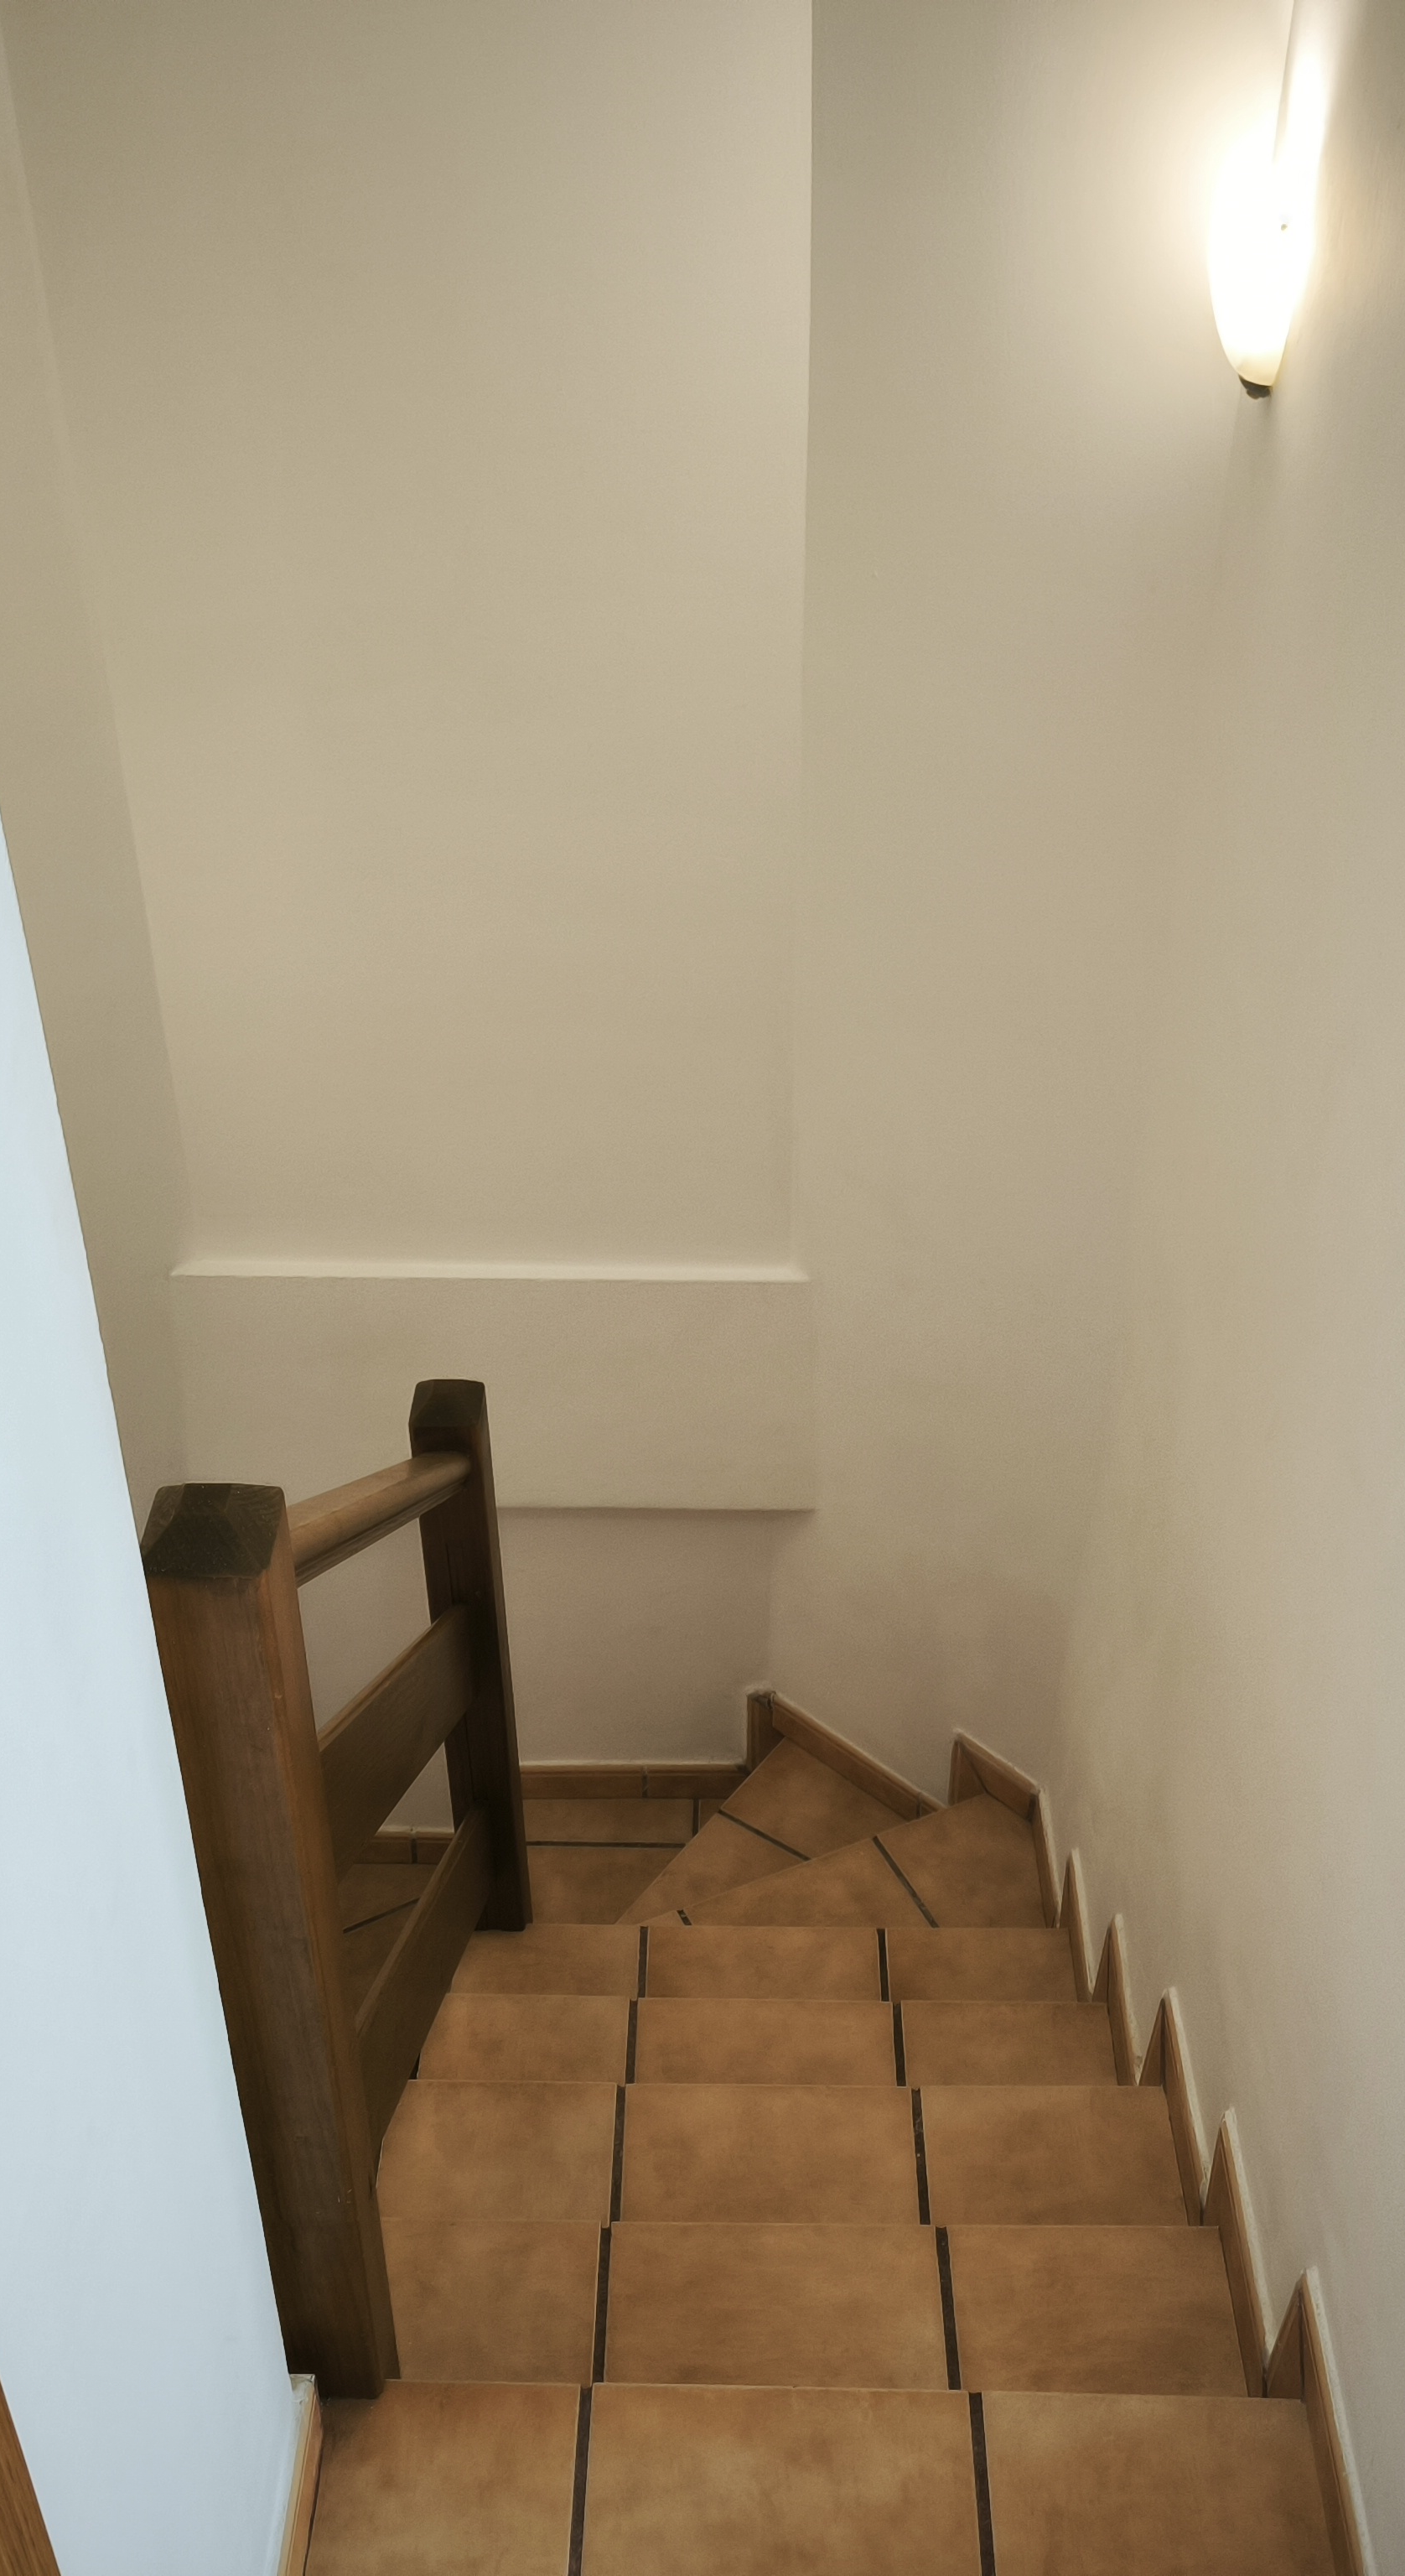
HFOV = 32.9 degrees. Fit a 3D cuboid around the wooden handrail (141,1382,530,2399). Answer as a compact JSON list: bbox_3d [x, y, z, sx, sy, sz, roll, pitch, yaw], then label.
[{"bbox_3d":[-0.304,0.526,2.474,0.089,1.752,1.196,0,36,1],"label":"wooden handrail"}]

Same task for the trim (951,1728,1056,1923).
[{"bbox_3d":[0.474,0.889,3.712,0.141,0.164,0.385,0,36,1],"label":"trim"}]

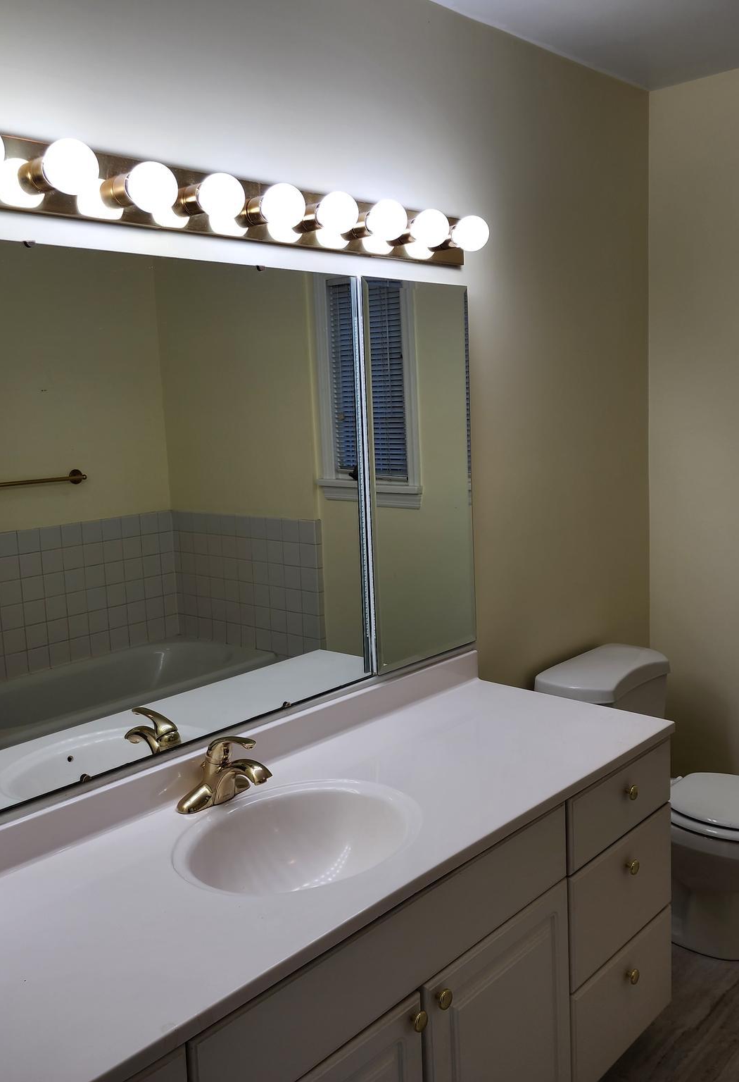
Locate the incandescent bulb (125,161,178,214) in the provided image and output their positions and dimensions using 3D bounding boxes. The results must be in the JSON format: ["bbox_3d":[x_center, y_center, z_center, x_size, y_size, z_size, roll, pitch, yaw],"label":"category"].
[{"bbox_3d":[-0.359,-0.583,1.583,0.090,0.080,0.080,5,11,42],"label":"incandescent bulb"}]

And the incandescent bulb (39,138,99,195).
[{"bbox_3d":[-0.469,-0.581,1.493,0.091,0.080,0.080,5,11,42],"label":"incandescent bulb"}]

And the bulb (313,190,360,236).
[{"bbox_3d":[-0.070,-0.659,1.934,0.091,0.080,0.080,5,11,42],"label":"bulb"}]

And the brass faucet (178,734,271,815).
[{"bbox_3d":[-0.243,0.426,1.771,0.190,0.138,0.165,5,11,42],"label":"brass faucet"}]

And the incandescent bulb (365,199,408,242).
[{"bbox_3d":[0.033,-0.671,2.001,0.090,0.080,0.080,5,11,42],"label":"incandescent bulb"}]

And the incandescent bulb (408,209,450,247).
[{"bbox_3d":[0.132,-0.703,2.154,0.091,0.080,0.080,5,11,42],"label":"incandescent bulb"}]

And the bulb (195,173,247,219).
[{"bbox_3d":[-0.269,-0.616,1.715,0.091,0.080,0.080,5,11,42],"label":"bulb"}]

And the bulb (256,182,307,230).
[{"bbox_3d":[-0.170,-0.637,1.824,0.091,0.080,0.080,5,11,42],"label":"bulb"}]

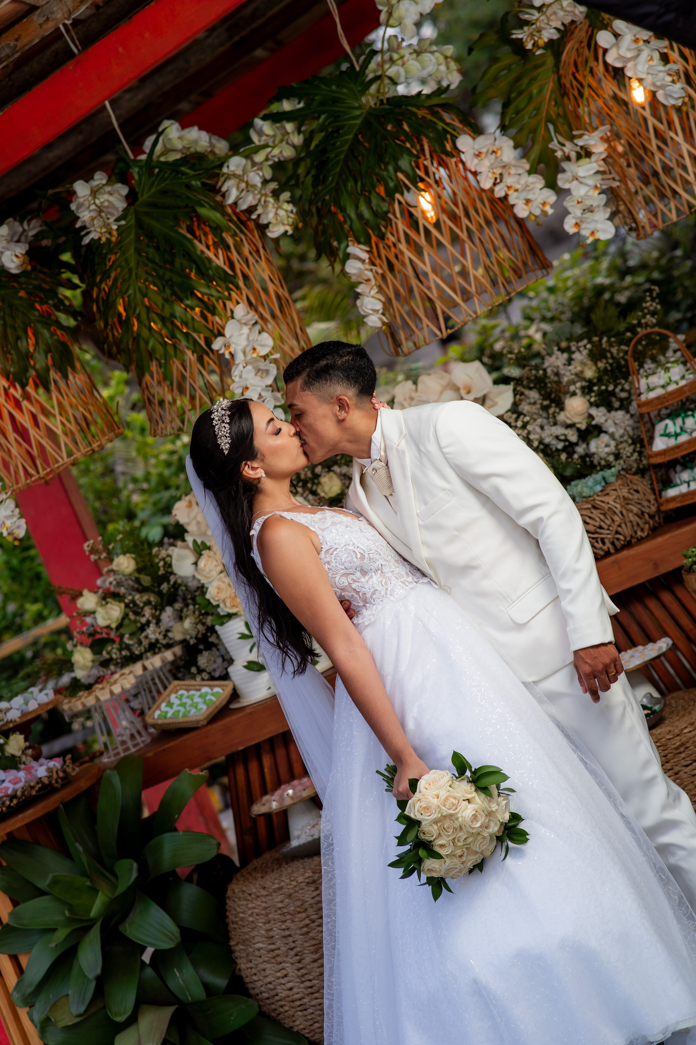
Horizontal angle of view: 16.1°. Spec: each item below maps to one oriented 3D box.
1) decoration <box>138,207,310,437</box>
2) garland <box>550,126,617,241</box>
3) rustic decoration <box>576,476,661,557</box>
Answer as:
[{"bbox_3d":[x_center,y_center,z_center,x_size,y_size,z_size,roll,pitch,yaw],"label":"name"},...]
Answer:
[{"bbox_3d":[-0.376,-0.560,5.950,0.430,0.530,0.430,-22,8,0],"label":"decoration"},{"bbox_3d":[0.558,-0.791,5.770,0.170,0.270,0.120,-22,8,0],"label":"garland"},{"bbox_3d":[0.649,-0.017,6.050,0.240,0.160,0.200,-22,8,0],"label":"rustic decoration"}]

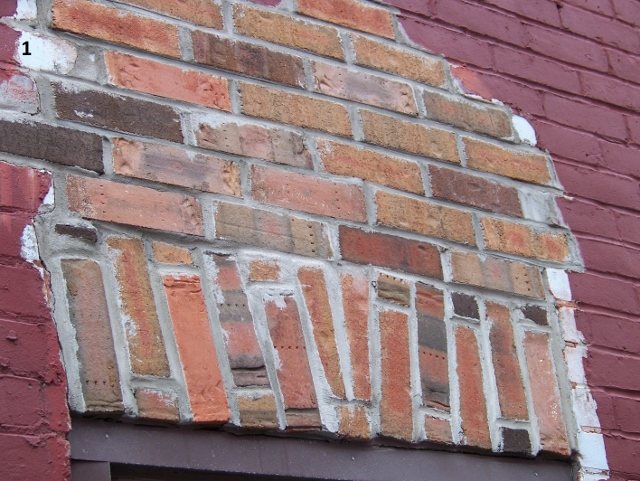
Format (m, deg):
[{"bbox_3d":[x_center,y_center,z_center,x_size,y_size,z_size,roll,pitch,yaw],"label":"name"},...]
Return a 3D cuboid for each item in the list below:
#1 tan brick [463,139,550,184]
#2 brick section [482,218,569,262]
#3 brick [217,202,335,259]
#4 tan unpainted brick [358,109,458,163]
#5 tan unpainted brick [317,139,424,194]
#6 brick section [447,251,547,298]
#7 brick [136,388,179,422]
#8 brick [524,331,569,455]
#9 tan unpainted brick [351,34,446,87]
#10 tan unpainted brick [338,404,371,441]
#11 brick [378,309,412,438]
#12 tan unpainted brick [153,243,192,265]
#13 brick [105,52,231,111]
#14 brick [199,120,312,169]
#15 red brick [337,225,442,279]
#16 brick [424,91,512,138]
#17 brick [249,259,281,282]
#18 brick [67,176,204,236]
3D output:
[{"bbox_3d":[0.296,-0.118,2.780,0.199,0.056,0.092,10,-30,-35],"label":"tan brick"},{"bbox_3d":[0.308,0.019,2.645,0.195,0.055,0.093,10,-28,-36],"label":"brick section"},{"bbox_3d":[-0.095,0.004,2.397,0.202,0.056,0.092,10,-30,-35],"label":"brick"},{"bbox_3d":[0.119,-0.146,2.598,0.198,0.056,0.094,10,-30,-34],"label":"tan unpainted brick"},{"bbox_3d":[0.055,-0.092,2.515,0.197,0.056,0.094,10,-30,-34],"label":"tan unpainted brick"},{"bbox_3d":[0.264,0.076,2.646,0.202,0.056,0.092,10,-30,-35],"label":"brick section"},{"bbox_3d":[-0.234,0.231,2.099,0.062,0.041,0.094,10,-30,-34],"label":"brick"},{"bbox_3d":[0.334,0.260,2.598,0.056,0.201,0.092,14,-32,-33],"label":"brick"},{"bbox_3d":[0.108,-0.279,2.720,0.199,0.056,0.092,10,-30,-35],"label":"tan unpainted brick"},{"bbox_3d":[0.020,0.271,2.279,0.053,0.044,0.094,13,-32,-33],"label":"tan unpainted brick"},{"bbox_3d":[0.081,0.209,2.354,0.057,0.200,0.093,19,-33,-32],"label":"brick"},{"bbox_3d":[-0.227,0.038,2.216,0.058,0.028,0.094,7,-29,-36],"label":"tan unpainted brick"},{"bbox_3d":[-0.239,-0.206,2.303,0.203,0.056,0.093,10,-28,-36],"label":"brick"},{"bbox_3d":[-0.123,-0.125,2.392,0.198,0.056,0.094,10,-30,-34],"label":"brick"},{"bbox_3d":[0.085,0.038,2.523,0.202,0.056,0.092,10,-30,-35],"label":"red brick"},{"bbox_3d":[0.220,-0.189,2.703,0.192,0.056,0.094,10,-30,-34],"label":"brick"},{"bbox_3d":[-0.106,0.060,2.275,0.053,0.033,0.093,10,-28,-36],"label":"brick"},{"bbox_3d":[-0.272,-0.030,2.182,0.204,0.056,0.093,10,-28,-36],"label":"brick"}]

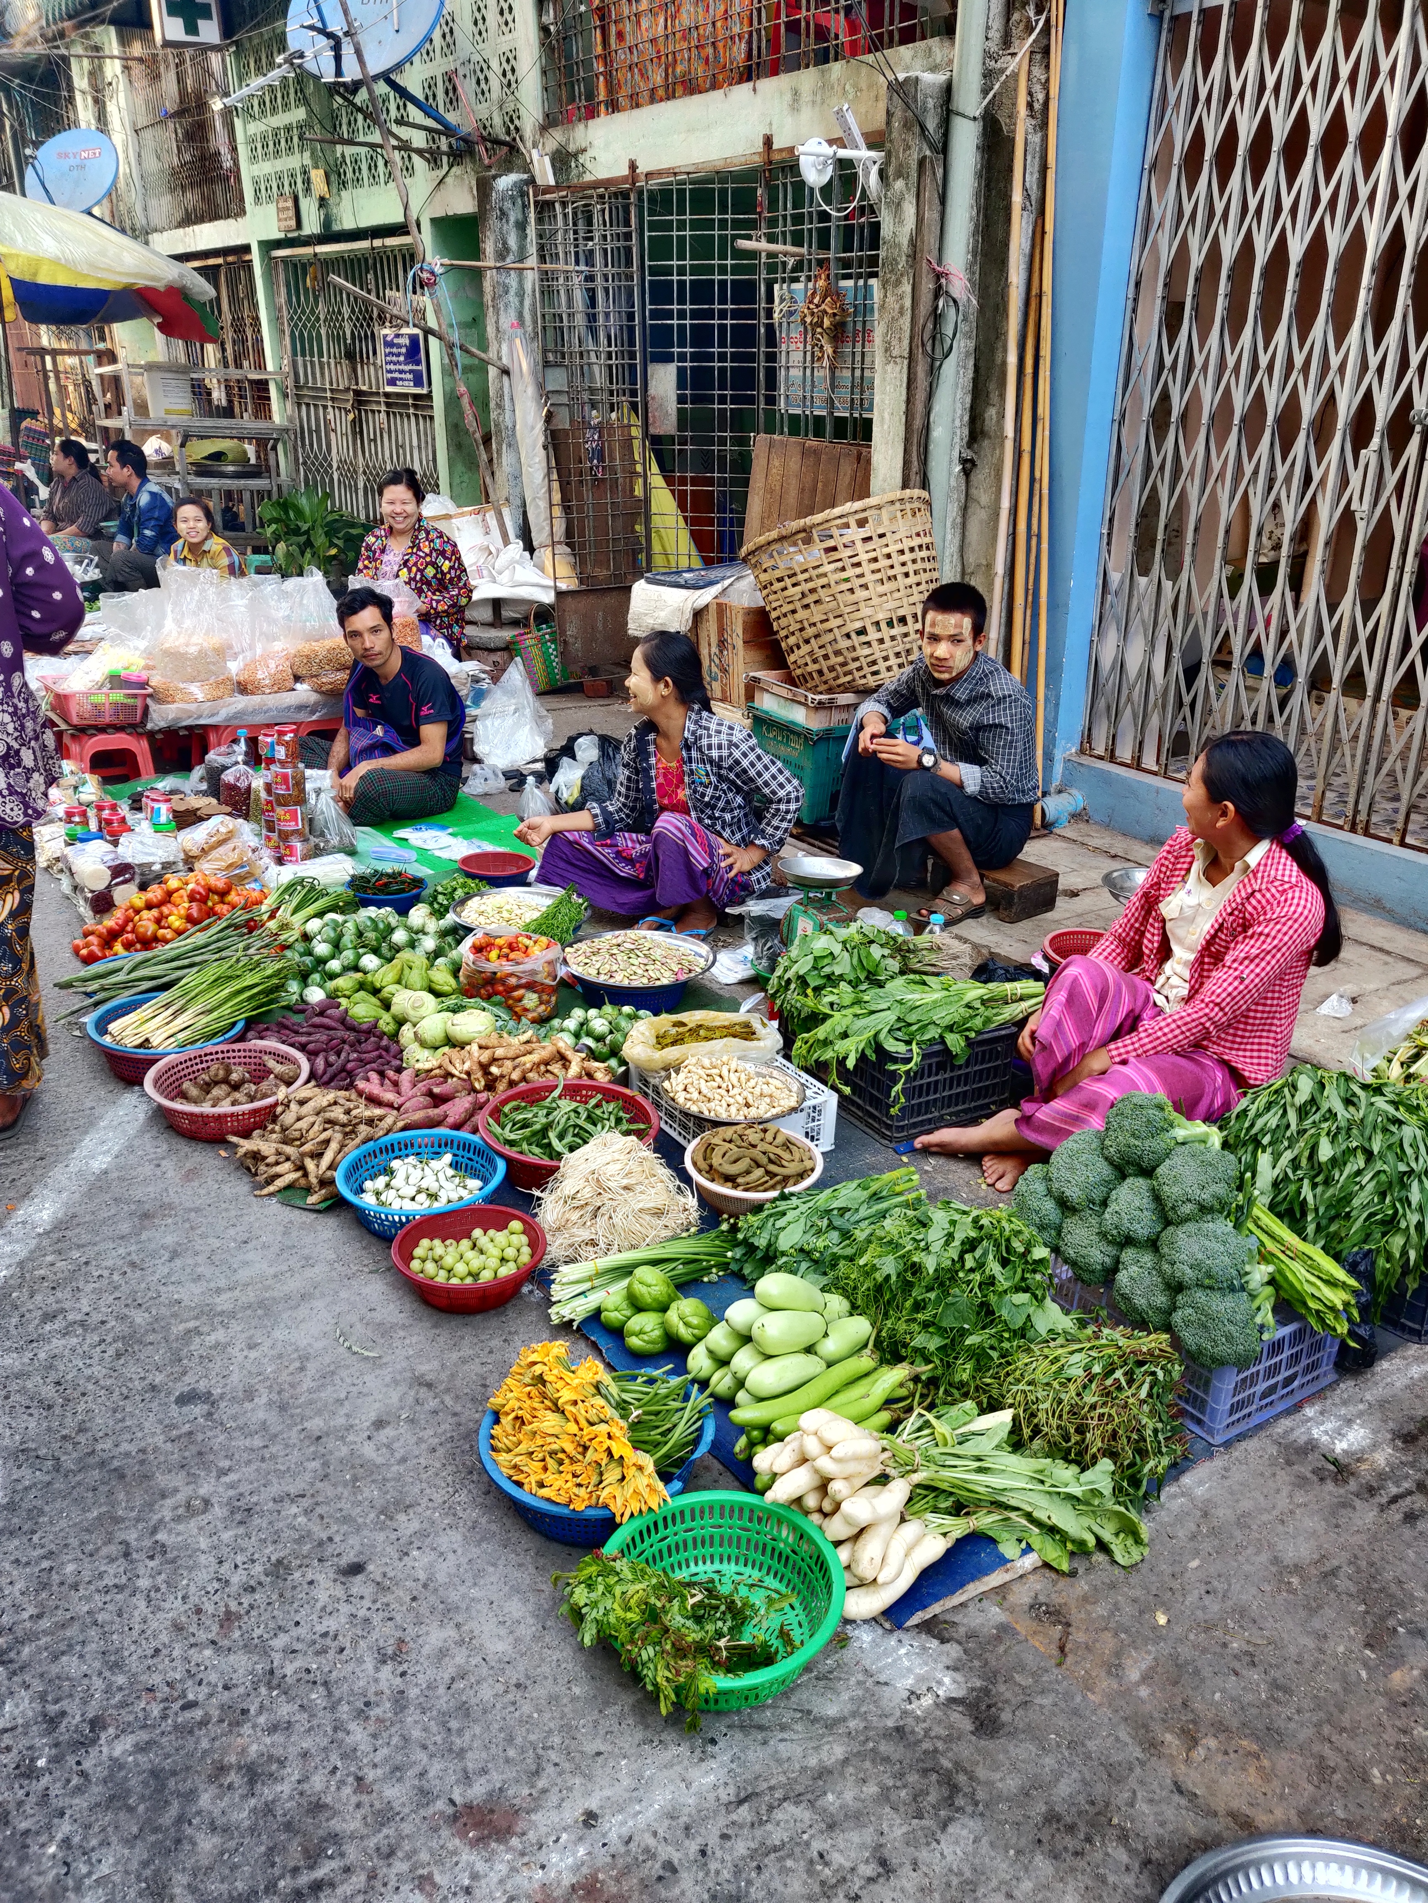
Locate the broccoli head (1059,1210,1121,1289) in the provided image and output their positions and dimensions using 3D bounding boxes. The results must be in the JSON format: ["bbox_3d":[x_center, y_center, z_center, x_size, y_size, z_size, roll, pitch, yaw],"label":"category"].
[{"bbox_3d":[0.614,0.485,2.246,0.115,0.115,0.125,-4,-7,27],"label":"broccoli head"}]

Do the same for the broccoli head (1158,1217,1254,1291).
[{"bbox_3d":[0.761,0.469,2.130,0.125,0.125,0.135,-12,-19,36],"label":"broccoli head"}]

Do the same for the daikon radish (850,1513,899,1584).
[{"bbox_3d":[0.215,0.775,1.803,0.054,0.060,0.160,12,26,26],"label":"daikon radish"}]

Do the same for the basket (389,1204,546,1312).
[{"bbox_3d":[-0.426,0.557,2.414,0.260,0.090,0.260,0,23,0],"label":"basket"}]

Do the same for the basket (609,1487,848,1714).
[{"bbox_3d":[0.014,0.855,1.783,0.310,0.106,0.310,-1,25,0],"label":"basket"}]

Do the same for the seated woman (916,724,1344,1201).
[{"bbox_3d":[0.855,-0.004,2.733,0.710,0.860,0.500,-17,28,-34],"label":"seated woman"}]

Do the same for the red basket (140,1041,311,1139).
[{"bbox_3d":[-1.023,0.301,2.913,0.333,0.095,0.333,0,23,0],"label":"red basket"}]

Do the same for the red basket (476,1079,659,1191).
[{"bbox_3d":[-0.282,0.388,2.699,0.350,0.115,0.350,0,26,0],"label":"red basket"}]

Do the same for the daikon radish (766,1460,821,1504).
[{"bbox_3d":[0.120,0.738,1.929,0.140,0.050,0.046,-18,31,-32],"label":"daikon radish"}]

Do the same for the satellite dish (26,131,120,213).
[{"bbox_3d":[-4.067,-4.939,8.671,0.610,0.660,0.200,1,-13,3],"label":"satellite dish"}]

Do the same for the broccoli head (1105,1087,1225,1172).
[{"bbox_3d":[0.755,0.304,2.329,0.185,0.145,0.145,-1,23,-23],"label":"broccoli head"}]

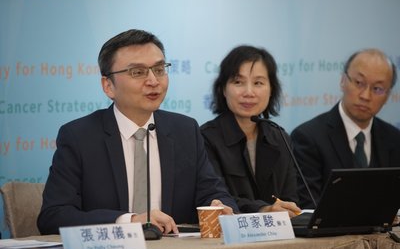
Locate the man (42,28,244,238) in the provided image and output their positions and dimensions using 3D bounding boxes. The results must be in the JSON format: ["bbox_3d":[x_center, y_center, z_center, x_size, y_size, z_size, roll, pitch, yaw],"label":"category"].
[{"bbox_3d":[-0.109,0.379,6.525,0.640,1.320,0.800,-2,2,-36],"label":"man"}]

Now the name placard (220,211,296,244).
[{"bbox_3d":[0.155,0.292,6.288,0.255,0.080,0.045,-2,2,-38],"label":"name placard"}]

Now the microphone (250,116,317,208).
[{"bbox_3d":[0.291,0.154,6.850,0.320,0.360,0.110,1,2,34],"label":"microphone"}]

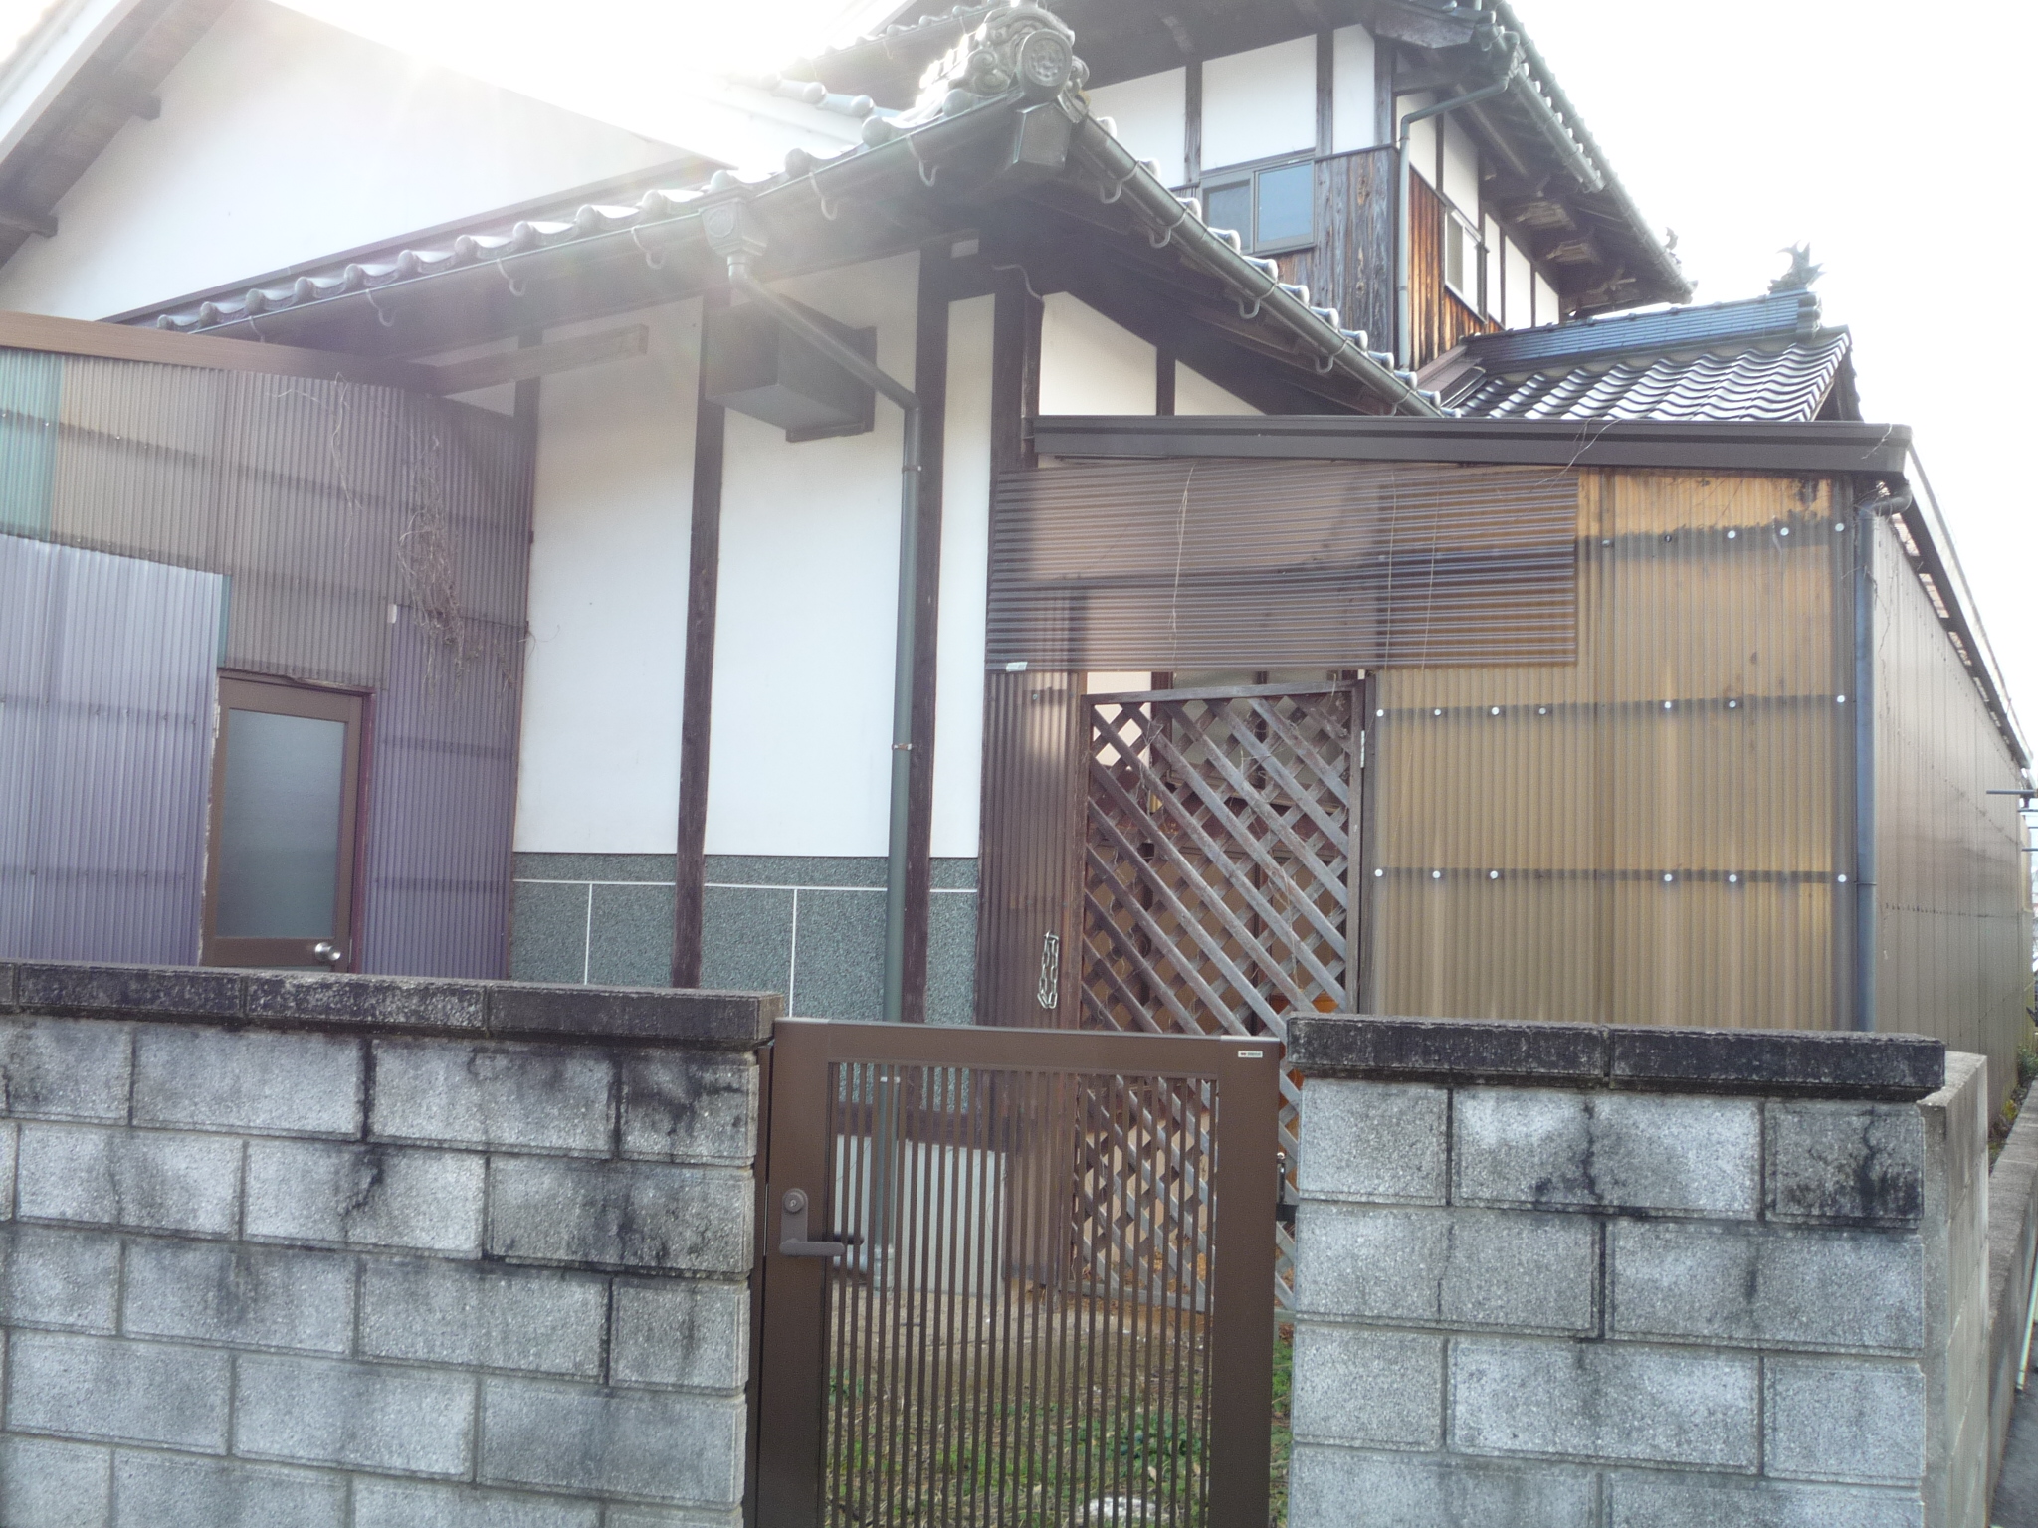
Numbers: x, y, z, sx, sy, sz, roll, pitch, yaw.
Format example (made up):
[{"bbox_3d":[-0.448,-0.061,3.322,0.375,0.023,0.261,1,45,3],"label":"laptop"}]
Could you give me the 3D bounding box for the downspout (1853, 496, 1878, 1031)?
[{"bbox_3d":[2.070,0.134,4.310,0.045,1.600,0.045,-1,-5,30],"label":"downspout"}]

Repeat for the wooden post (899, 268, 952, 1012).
[{"bbox_3d":[-0.290,-0.366,5.876,0.115,2.716,0.110,-1,-5,30],"label":"wooden post"}]

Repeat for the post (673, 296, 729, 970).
[{"bbox_3d":[-1.111,-0.377,6.359,0.120,2.658,0.110,-1,-5,30],"label":"post"}]

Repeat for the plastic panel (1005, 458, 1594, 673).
[{"bbox_3d":[0.698,-0.602,5.171,1.833,0.655,0.020,0,-4,30],"label":"plastic panel"}]

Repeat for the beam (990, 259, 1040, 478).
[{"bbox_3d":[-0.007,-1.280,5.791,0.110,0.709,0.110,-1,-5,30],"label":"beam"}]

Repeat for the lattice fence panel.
[{"bbox_3d":[0.563,0.678,5.171,0.914,1.806,0.040,-1,-5,30],"label":"lattice fence panel"}]

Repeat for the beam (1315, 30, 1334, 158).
[{"bbox_3d":[2.021,-4.368,11.555,0.120,0.866,0.100,-1,-5,30],"label":"beam"}]

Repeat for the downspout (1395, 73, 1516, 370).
[{"bbox_3d":[2.730,-3.401,11.111,0.721,1.800,0.080,-1,-5,30],"label":"downspout"}]

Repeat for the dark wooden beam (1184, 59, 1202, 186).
[{"bbox_3d":[1.212,-4.353,12.029,0.120,0.881,0.100,-1,-5,30],"label":"dark wooden beam"}]

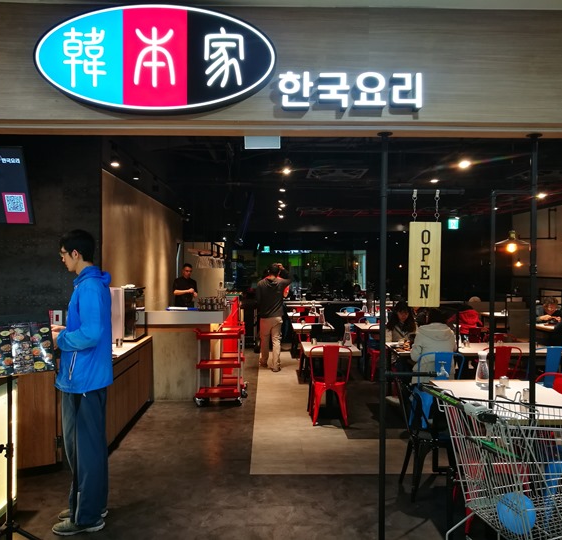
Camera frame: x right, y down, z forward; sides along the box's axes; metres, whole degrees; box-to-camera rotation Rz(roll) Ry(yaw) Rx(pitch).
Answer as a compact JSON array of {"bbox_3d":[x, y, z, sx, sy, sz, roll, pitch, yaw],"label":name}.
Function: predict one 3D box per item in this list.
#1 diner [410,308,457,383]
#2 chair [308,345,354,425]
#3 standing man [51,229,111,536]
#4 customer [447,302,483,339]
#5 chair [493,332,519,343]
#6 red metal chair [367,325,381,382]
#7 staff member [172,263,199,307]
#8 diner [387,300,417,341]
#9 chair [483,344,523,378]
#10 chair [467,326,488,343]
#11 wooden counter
[{"bbox_3d":[1.410,0.967,5.430,0.490,1.230,0.750,0,0,-6],"label":"diner"},{"bbox_3d":[0.515,1.202,6.096,0.440,0.840,0.480,0,0,-1],"label":"chair"},{"bbox_3d":[-1.215,0.671,3.480,0.400,1.810,0.510,0,0,-16],"label":"standing man"},{"bbox_3d":[2.540,0.991,7.700,0.500,1.150,0.720,0,0,-18],"label":"customer"},{"bbox_3d":[2.745,1.207,6.786,0.440,0.840,0.480,0,0,-1],"label":"chair"},{"bbox_3d":[1.471,1.194,8.366,0.440,0.840,0.480,0,0,-1],"label":"red metal chair"},{"bbox_3d":[-1.540,0.707,9.050,0.520,1.700,0.400,0,1,-37],"label":"staff member"},{"bbox_3d":[1.504,1.001,6.925,0.500,1.240,0.700,0,0,-1],"label":"diner"},{"bbox_3d":[2.125,1.161,5.620,0.440,0.840,0.500,0,0,-1],"label":"chair"},{"bbox_3d":[2.605,1.201,7.896,0.440,0.840,0.480,0,0,-1],"label":"chair"},{"bbox_3d":[-1.845,1.205,5.612,0.640,0.820,2.450,0,0,-1],"label":"wooden counter"}]

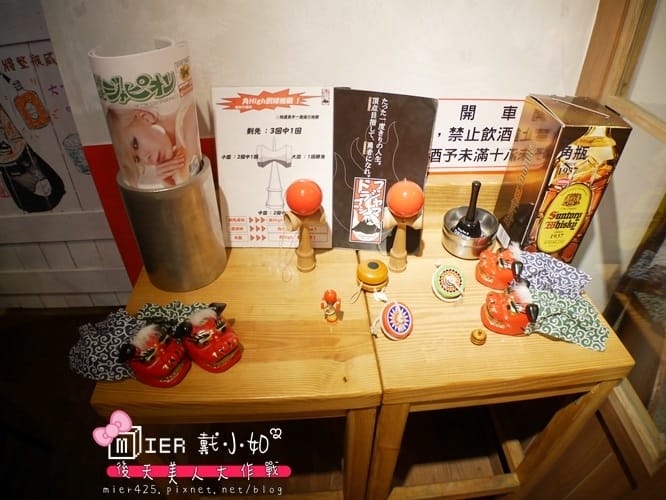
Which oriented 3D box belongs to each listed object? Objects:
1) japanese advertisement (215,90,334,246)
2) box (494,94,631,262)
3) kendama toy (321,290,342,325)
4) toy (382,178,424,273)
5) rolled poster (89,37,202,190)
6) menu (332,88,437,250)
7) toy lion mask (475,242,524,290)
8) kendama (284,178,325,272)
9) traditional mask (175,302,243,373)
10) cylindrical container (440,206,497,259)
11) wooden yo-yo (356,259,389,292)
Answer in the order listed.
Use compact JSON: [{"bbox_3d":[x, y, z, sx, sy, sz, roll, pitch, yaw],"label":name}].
[{"bbox_3d":[-0.104,-0.144,0.857,0.209,0.297,0.008,0,20,-2],"label":"japanese advertisement"},{"bbox_3d":[0.389,-0.112,0.831,0.109,0.283,0.130,-1,38,-4],"label":"box"},{"bbox_3d":[-0.004,0.091,0.743,0.031,0.068,0.021,1,40,0],"label":"kendama toy"},{"bbox_3d":[0.122,-0.039,0.812,0.073,0.182,0.061,6,41,7],"label":"toy"},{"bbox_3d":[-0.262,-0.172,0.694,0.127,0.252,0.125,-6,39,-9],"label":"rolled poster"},{"bbox_3d":[0.083,-0.141,0.877,0.195,0.295,0.008,6,12,4],"label":"menu"},{"bbox_3d":[0.299,0.034,0.823,0.064,0.053,0.069,-11,40,-15],"label":"toy lion mask"},{"bbox_3d":[-0.048,-0.040,0.809,0.073,0.182,0.061,-12,42,-15],"label":"kendama"},{"bbox_3d":[-0.178,0.131,0.683,0.078,0.055,0.071,-31,48,-34],"label":"traditional mask"},{"bbox_3d":[0.265,-0.030,0.906,0.104,0.050,0.104,1,38,-1],"label":"cylindrical container"},{"bbox_3d":[0.071,0.041,0.820,0.055,0.038,0.055,-2,38,-4],"label":"wooden yo-yo"}]

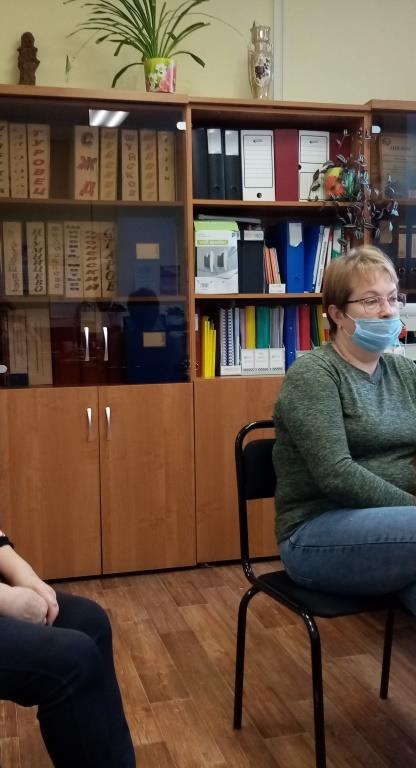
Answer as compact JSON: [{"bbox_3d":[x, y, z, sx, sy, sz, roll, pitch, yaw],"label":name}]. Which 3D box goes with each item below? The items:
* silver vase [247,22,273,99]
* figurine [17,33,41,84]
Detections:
[{"bbox_3d":[0.227,-1.424,3.444,0.115,0.395,0.115,-1,4,0],"label":"silver vase"},{"bbox_3d":[-0.740,-1.310,3.151,0.105,0.252,0.100,-2,4,-13],"label":"figurine"}]

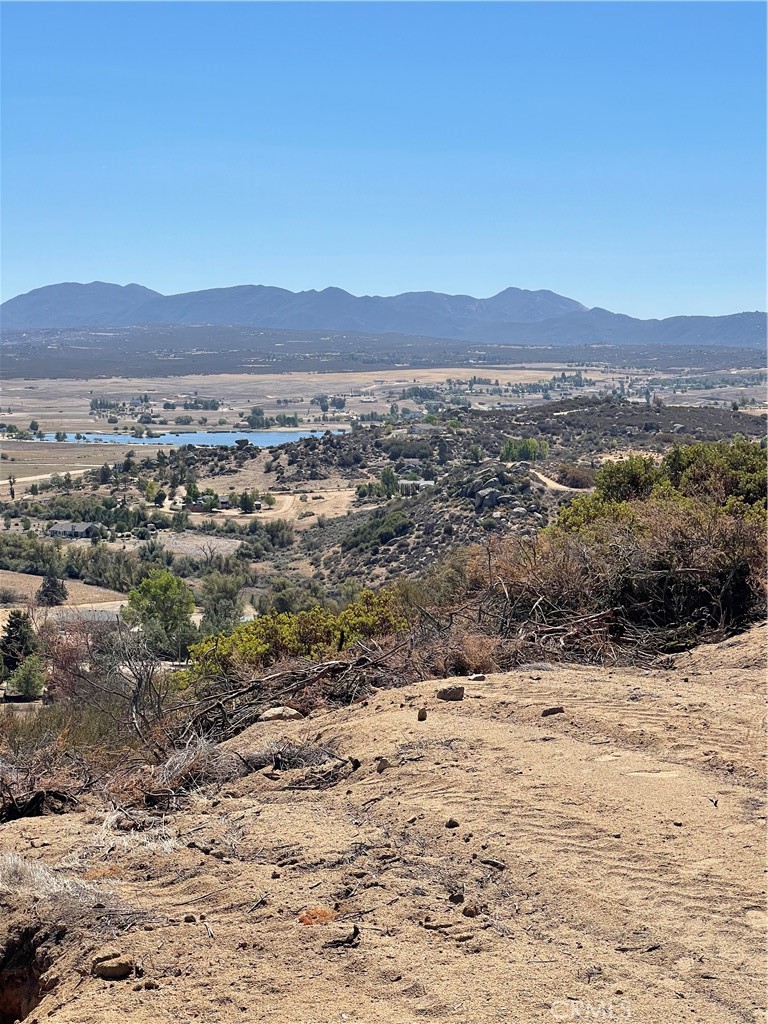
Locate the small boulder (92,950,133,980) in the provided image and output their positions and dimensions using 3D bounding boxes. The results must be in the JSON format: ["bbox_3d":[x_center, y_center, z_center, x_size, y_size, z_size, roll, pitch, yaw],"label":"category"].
[{"bbox_3d":[-0.793,1.334,5.550,0.112,0.058,0.085,1,5,6],"label":"small boulder"}]

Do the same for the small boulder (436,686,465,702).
[{"bbox_3d":[0.407,1.107,11.500,0.160,0.078,0.110,-1,5,-6],"label":"small boulder"}]

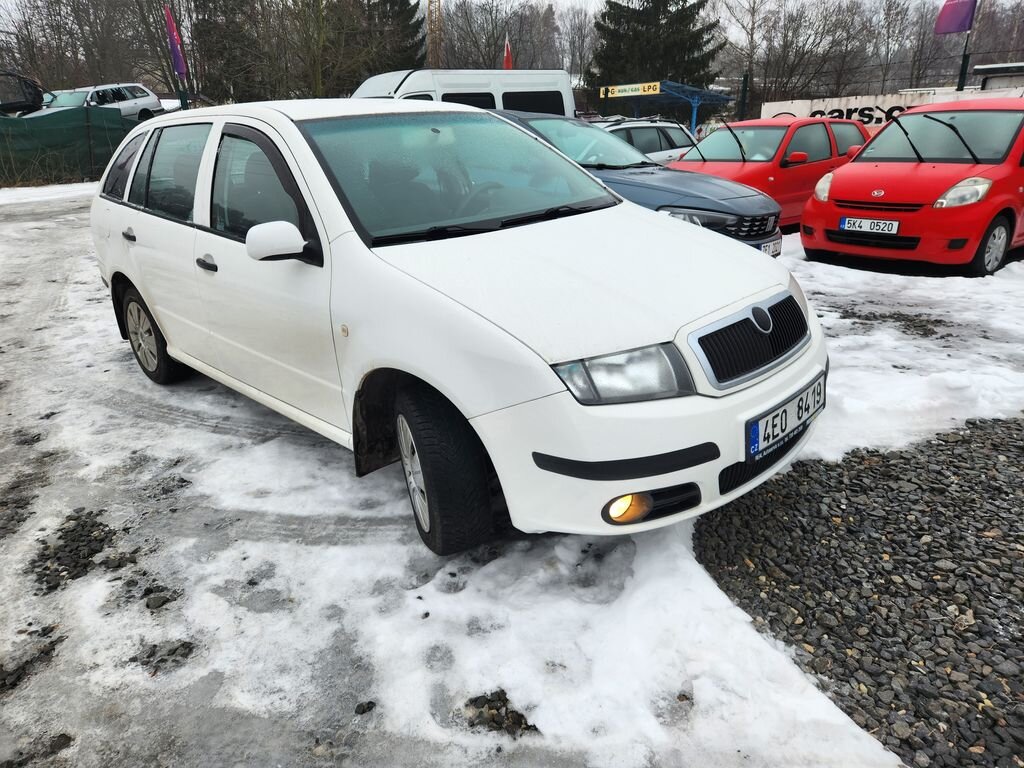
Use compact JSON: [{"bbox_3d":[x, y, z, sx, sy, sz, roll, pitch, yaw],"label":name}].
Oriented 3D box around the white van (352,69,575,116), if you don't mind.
[{"bbox_3d":[-1.500,-4.980,13.700,5.350,2.470,1.990,-13,23,-29],"label":"white van"}]

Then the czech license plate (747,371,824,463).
[{"bbox_3d":[0.839,0.087,2.026,0.030,0.120,0.525,17,28,41],"label":"czech license plate"}]

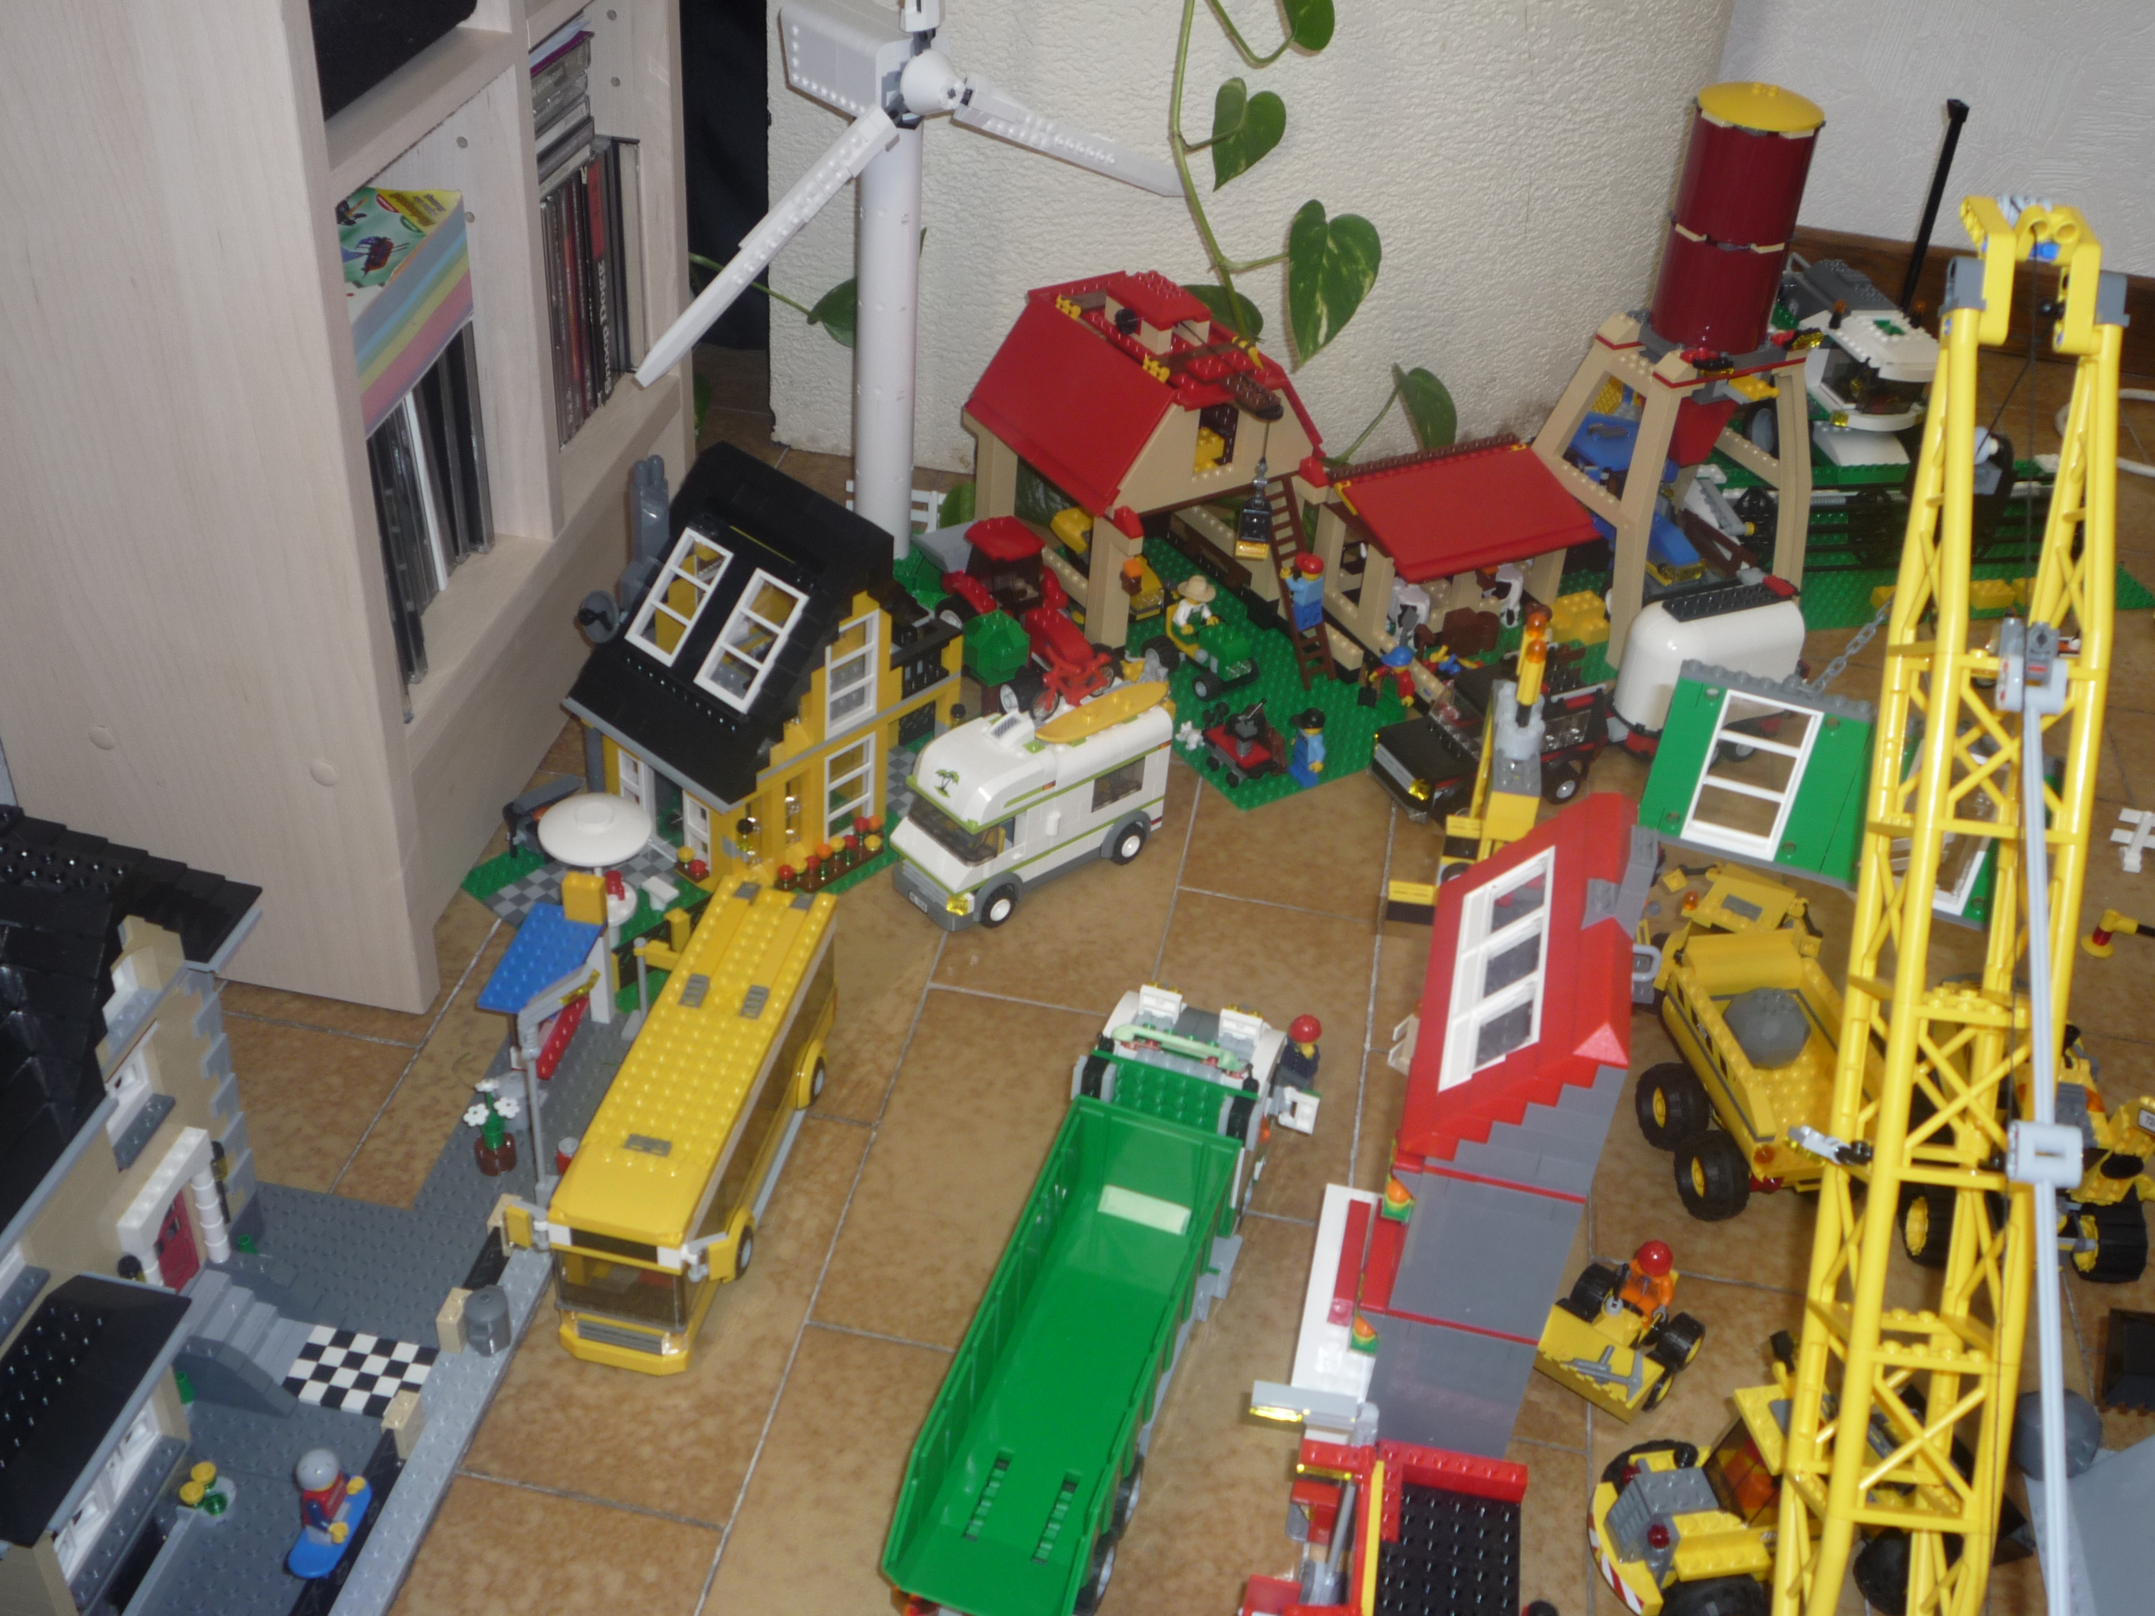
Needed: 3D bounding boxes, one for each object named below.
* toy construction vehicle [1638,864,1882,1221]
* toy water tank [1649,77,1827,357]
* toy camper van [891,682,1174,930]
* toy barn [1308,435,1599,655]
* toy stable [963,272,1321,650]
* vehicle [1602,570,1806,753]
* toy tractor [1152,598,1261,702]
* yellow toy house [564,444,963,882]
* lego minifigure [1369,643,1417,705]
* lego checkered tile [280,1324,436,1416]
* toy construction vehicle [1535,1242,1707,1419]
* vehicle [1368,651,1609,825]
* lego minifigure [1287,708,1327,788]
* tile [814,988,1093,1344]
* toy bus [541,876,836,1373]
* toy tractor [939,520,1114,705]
[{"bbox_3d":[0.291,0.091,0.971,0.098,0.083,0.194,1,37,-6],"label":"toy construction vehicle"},{"bbox_3d":[0.344,-0.312,1.173,0.065,0.132,0.065,-15,42,-25],"label":"toy water tank"},{"bbox_3d":[-0.019,-0.005,1.054,0.131,0.083,0.049,-25,47,-34],"label":"toy camper van"},{"bbox_3d":[0.213,-0.139,1.251,0.130,0.097,0.088,-15,42,-25],"label":"toy barn"},{"bbox_3d":[0.039,-0.206,1.254,0.138,0.165,0.137,-20,44,-30],"label":"toy stable"},{"bbox_3d":[0.331,-0.070,1.182,0.090,0.083,0.055,-13,41,-22],"label":"vehicle"},{"bbox_3d":[0.070,-0.087,1.213,0.043,0.038,0.058,-26,47,-34],"label":"toy tractor"},{"bbox_3d":[-0.142,-0.072,1.046,0.125,0.184,0.166,31,44,30],"label":"yellow toy house"},{"bbox_3d":[0.170,-0.066,1.190,0.020,0.041,0.026,-4,38,-12],"label":"lego minifigure"},{"bbox_3d":[-0.260,0.206,0.814,0.048,0.003,0.032,9,37,5],"label":"lego checkered tile"},{"bbox_3d":[0.208,0.192,0.853,0.053,0.050,0.057,29,43,28],"label":"toy construction vehicle"},{"bbox_3d":[0.216,-0.033,1.143,0.119,0.055,0.056,-16,42,-26],"label":"vehicle"},{"bbox_3d":[0.118,-0.033,1.143,0.016,0.042,0.025,-17,43,-27],"label":"lego minifigure"},{"bbox_3d":[-0.037,0.148,0.927,0.098,0.008,0.199,10,37,6],"label":"tile"},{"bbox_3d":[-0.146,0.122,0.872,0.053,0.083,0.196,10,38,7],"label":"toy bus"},{"bbox_3d":[-0.027,-0.105,1.193,0.057,0.077,0.100,-17,43,-27],"label":"toy tractor"}]

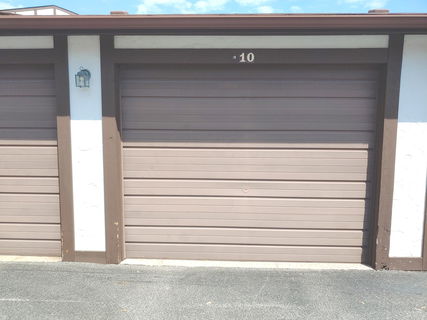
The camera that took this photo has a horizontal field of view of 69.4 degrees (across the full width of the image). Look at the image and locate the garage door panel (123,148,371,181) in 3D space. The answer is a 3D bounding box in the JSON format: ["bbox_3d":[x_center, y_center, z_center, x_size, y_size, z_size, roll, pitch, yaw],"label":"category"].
[{"bbox_3d":[0.358,0.047,3.366,2.680,0.345,0.050,1,5,2],"label":"garage door panel"}]

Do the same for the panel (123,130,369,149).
[{"bbox_3d":[0.360,-0.220,3.341,2.680,0.192,0.050,1,5,2],"label":"panel"}]

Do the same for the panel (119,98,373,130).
[{"bbox_3d":[0.362,-0.490,3.315,2.680,0.350,0.050,1,5,2],"label":"panel"}]

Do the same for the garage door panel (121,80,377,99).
[{"bbox_3d":[0.364,-0.751,3.289,2.680,0.174,0.050,1,5,2],"label":"garage door panel"}]

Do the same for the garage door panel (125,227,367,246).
[{"bbox_3d":[0.351,0.846,3.443,2.680,0.192,0.050,1,5,2],"label":"garage door panel"}]

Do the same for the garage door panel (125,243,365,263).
[{"bbox_3d":[0.350,1.036,3.461,2.680,0.190,0.050,1,5,2],"label":"garage door panel"}]

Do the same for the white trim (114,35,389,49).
[{"bbox_3d":[0.358,-1.160,3.047,2.687,0.122,0.040,1,5,2],"label":"white trim"}]

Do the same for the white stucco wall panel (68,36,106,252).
[{"bbox_3d":[-1.323,-0.131,3.267,0.332,2.256,0.060,1,6,2],"label":"white stucco wall panel"}]

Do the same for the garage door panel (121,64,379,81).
[{"bbox_3d":[0.365,-0.922,3.273,2.680,0.169,0.050,1,5,2],"label":"garage door panel"}]

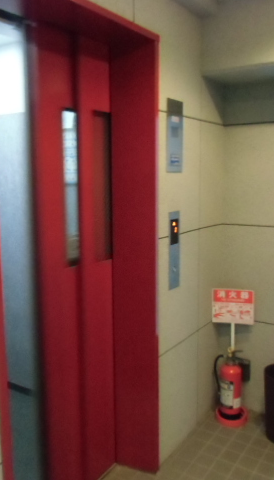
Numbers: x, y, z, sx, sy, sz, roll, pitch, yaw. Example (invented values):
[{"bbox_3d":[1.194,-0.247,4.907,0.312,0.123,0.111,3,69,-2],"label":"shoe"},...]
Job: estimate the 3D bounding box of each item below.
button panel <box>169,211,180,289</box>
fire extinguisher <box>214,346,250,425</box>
[{"bbox_3d":[0.199,0.056,2.261,0.015,0.396,0.107,5,9,33],"label":"button panel"},{"bbox_3d":[0.593,0.890,2.755,0.221,0.469,0.199,5,9,33],"label":"fire extinguisher"}]

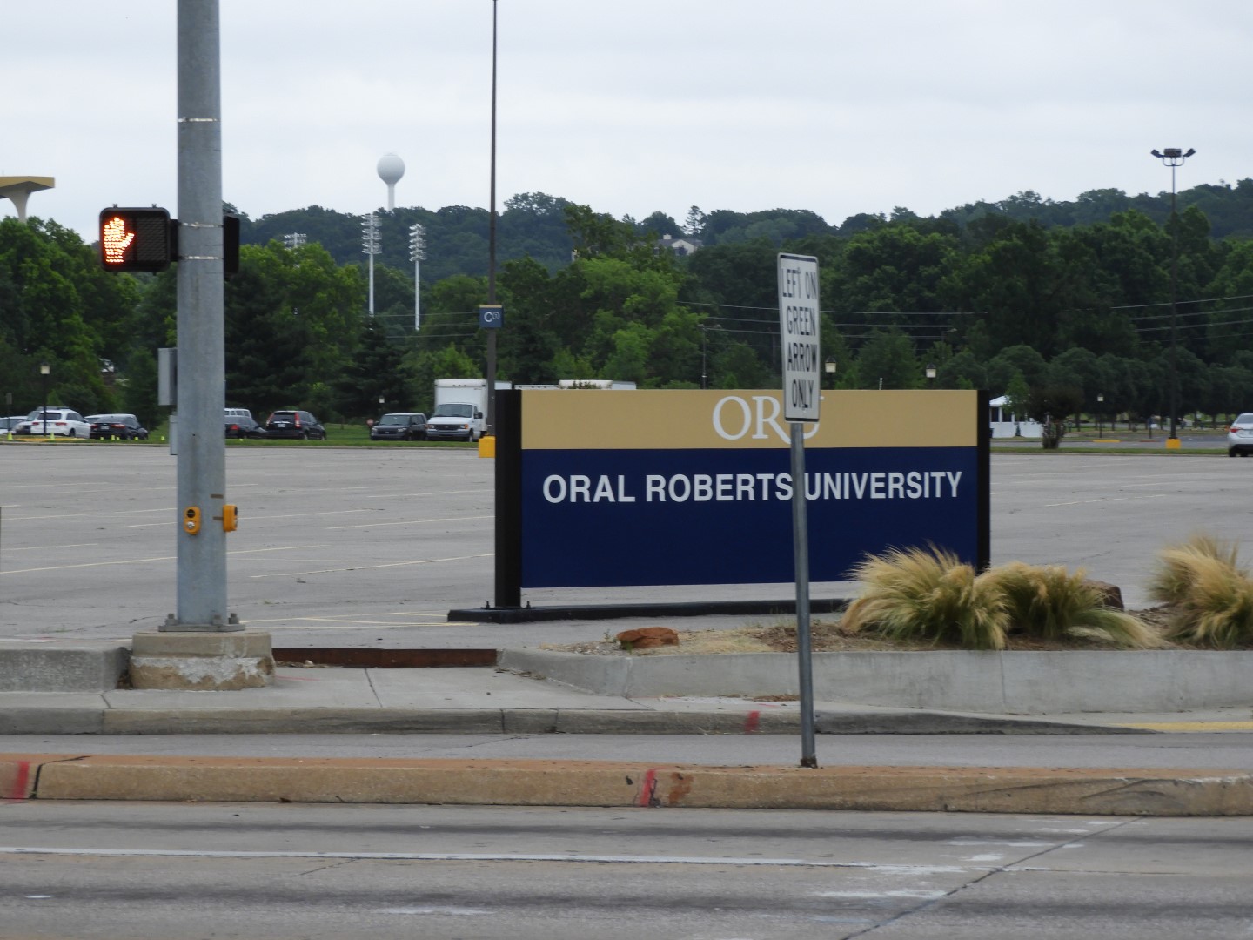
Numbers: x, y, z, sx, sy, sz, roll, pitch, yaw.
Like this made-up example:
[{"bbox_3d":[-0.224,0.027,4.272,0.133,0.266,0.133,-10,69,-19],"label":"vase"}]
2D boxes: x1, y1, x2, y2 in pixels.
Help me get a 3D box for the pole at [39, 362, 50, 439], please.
[{"bbox_3d":[-25.806,-3.083,273.000,0.400,3.450,0.400,0,1,0],"label":"pole"}]

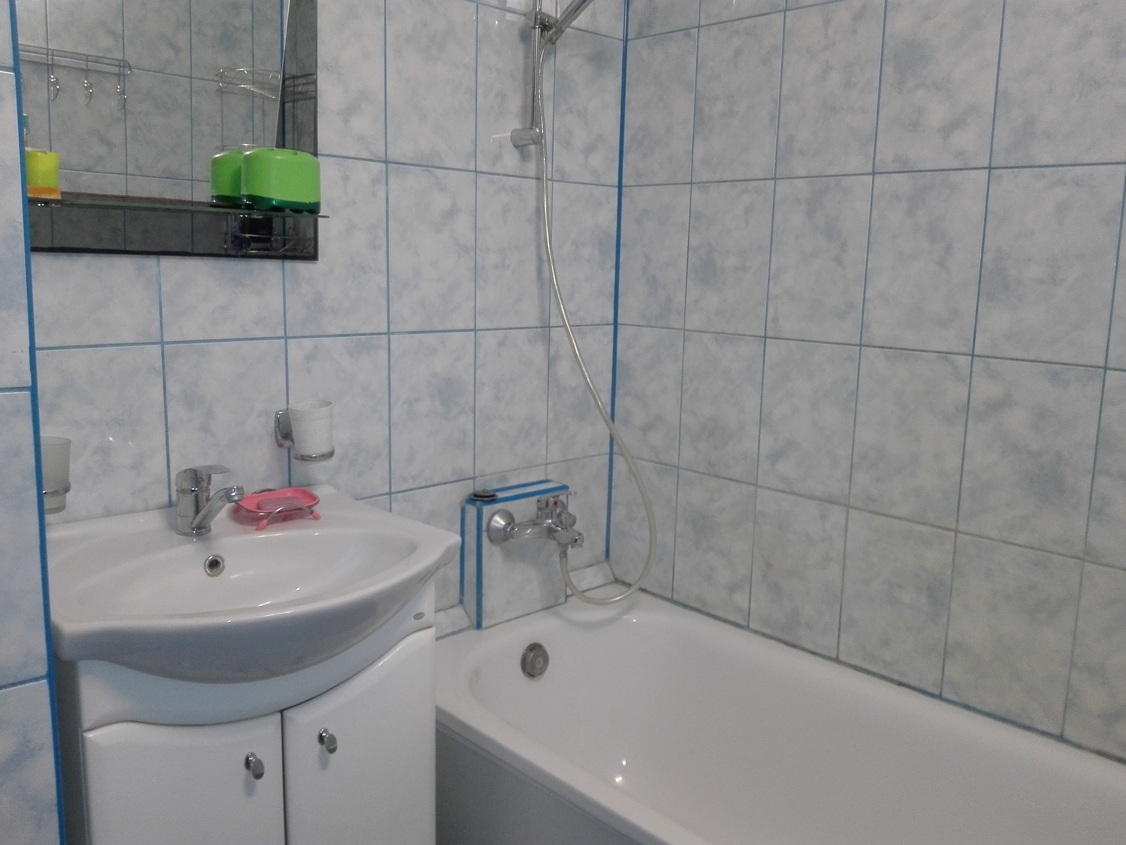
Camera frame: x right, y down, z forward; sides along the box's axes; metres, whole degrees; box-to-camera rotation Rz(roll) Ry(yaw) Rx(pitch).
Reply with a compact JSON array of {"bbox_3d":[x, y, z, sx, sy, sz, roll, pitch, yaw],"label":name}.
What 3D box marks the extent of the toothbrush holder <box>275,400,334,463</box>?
[{"bbox_3d":[-0.422,0.013,1.450,0.073,0.090,0.112,-8,14,-43],"label":"toothbrush holder"}]

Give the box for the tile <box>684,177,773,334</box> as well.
[{"bbox_3d":[0.337,-0.332,1.780,0.010,0.300,0.200,-8,14,-43],"label":"tile"}]

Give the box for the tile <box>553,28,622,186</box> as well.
[{"bbox_3d":[0.054,-0.666,1.871,0.200,0.300,0.009,-9,14,-43],"label":"tile"}]

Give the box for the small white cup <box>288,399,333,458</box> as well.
[{"bbox_3d":[-0.410,0.013,1.437,0.069,0.085,0.069,1,10,0],"label":"small white cup"}]

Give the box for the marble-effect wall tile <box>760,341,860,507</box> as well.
[{"bbox_3d":[0.473,-0.005,1.710,0.010,0.300,0.200,-8,14,-43],"label":"marble-effect wall tile"}]

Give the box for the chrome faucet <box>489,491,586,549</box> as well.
[{"bbox_3d":[-0.014,0.188,1.772,0.220,0.125,0.165,-8,14,-43],"label":"chrome faucet"}]

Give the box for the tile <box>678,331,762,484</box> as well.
[{"bbox_3d":[0.330,-0.035,1.834,0.010,0.300,0.200,-8,14,-43],"label":"tile"}]

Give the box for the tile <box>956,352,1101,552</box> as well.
[{"bbox_3d":[0.753,0.053,1.424,0.010,0.300,0.200,-8,14,-43],"label":"tile"}]

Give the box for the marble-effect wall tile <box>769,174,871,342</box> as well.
[{"bbox_3d":[0.481,-0.306,1.655,0.010,0.300,0.200,-8,14,-43],"label":"marble-effect wall tile"}]

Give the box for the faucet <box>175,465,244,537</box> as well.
[{"bbox_3d":[-0.494,0.111,1.233,0.160,0.108,0.050,10,13,38],"label":"faucet"}]

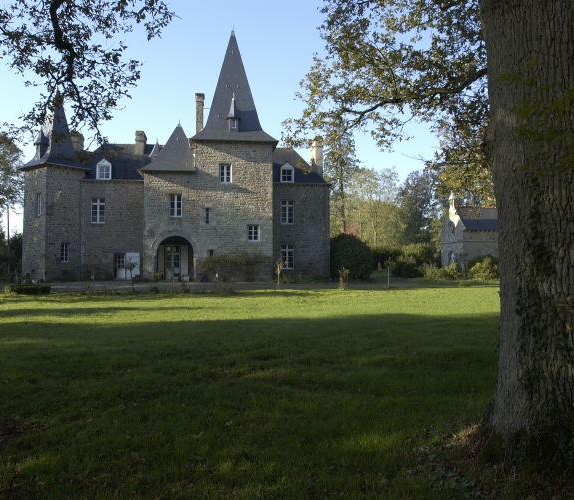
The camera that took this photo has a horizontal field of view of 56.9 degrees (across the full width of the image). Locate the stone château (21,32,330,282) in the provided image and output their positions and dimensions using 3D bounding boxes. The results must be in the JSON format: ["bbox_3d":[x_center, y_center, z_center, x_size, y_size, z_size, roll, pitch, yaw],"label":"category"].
[{"bbox_3d":[-9.600,-7.950,46.900,27.000,21.300,11.000,0,-1,-9],"label":"stone château"}]

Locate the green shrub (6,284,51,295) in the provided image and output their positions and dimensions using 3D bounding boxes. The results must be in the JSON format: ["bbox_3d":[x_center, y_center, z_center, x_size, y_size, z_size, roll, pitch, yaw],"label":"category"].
[{"bbox_3d":[-13.084,1.948,26.800,2.300,0.430,1.400,0,-1,0],"label":"green shrub"}]

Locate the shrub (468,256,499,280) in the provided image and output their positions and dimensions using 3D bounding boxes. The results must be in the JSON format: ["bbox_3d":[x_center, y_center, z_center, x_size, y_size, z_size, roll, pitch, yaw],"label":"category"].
[{"bbox_3d":[17.400,1.590,46.000,3.000,2.000,2.400,0,-1,0],"label":"shrub"}]

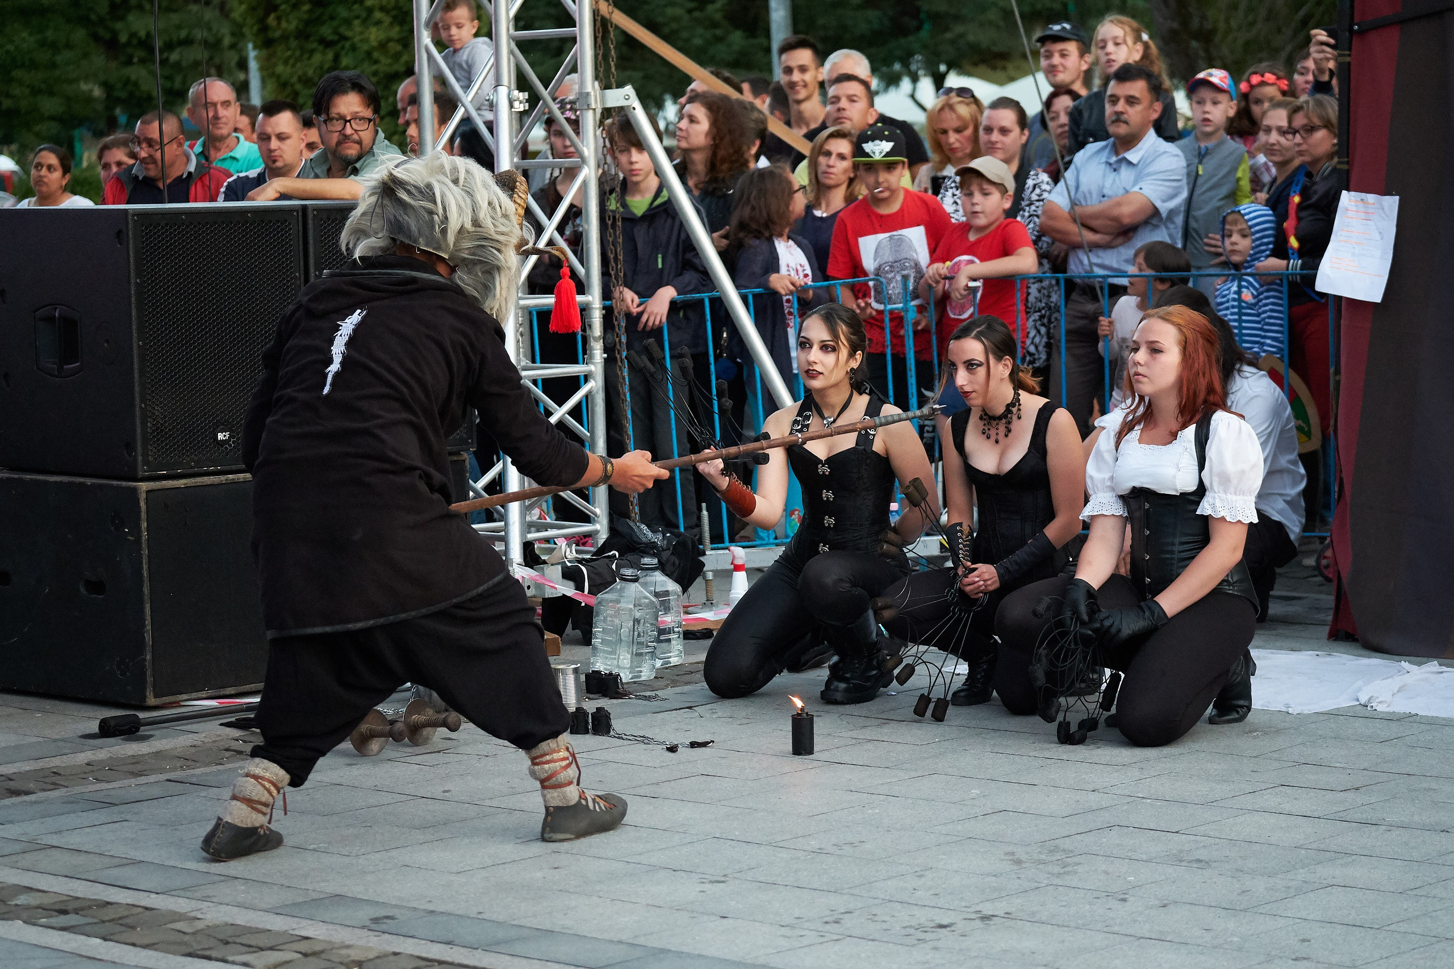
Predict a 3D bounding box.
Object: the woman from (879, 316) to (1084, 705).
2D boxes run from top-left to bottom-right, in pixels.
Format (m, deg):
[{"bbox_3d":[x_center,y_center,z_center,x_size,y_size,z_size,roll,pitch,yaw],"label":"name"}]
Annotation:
[{"bbox_3d":[0.661,0.054,8.055,0.520,1.017,0.660,3,7,35],"label":"woman"}]

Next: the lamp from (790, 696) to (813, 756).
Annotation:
[{"bbox_3d":[0.179,0.584,7.309,0.057,0.129,0.057,-1,6,0],"label":"lamp"}]

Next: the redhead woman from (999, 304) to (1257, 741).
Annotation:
[{"bbox_3d":[1.009,0.077,7.633,0.620,1.043,0.680,4,7,40],"label":"redhead woman"}]

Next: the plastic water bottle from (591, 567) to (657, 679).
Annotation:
[{"bbox_3d":[-0.297,0.383,8.539,0.148,0.302,0.148,2,7,32],"label":"plastic water bottle"}]

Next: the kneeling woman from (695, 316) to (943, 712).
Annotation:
[{"bbox_3d":[0.253,0.034,8.204,0.530,1.043,0.680,2,7,30],"label":"kneeling woman"}]

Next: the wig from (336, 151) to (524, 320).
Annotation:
[{"bbox_3d":[-0.615,-0.525,6.446,0.370,0.340,0.310,14,-5,-40],"label":"wig"}]

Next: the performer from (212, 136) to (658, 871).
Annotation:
[{"bbox_3d":[-0.604,0.018,6.449,0.640,1.456,0.880,3,7,38],"label":"performer"}]

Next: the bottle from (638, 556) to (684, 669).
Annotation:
[{"bbox_3d":[-0.224,0.365,8.712,0.148,0.302,0.148,4,7,40],"label":"bottle"}]

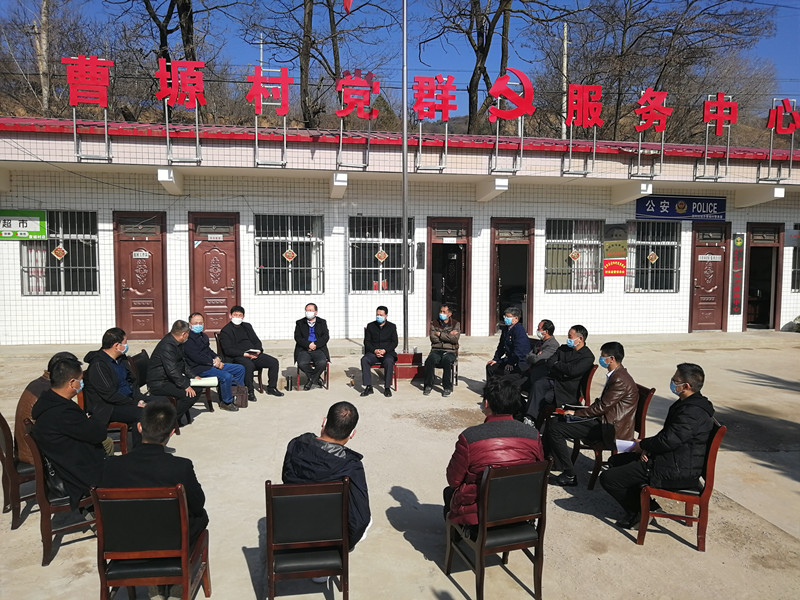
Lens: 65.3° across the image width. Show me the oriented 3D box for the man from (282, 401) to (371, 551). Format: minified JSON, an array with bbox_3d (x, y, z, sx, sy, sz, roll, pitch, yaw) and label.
[{"bbox_3d":[-0.447,1.203,3.864,0.560,1.270,0.760,0,4,-7],"label":"man"}]

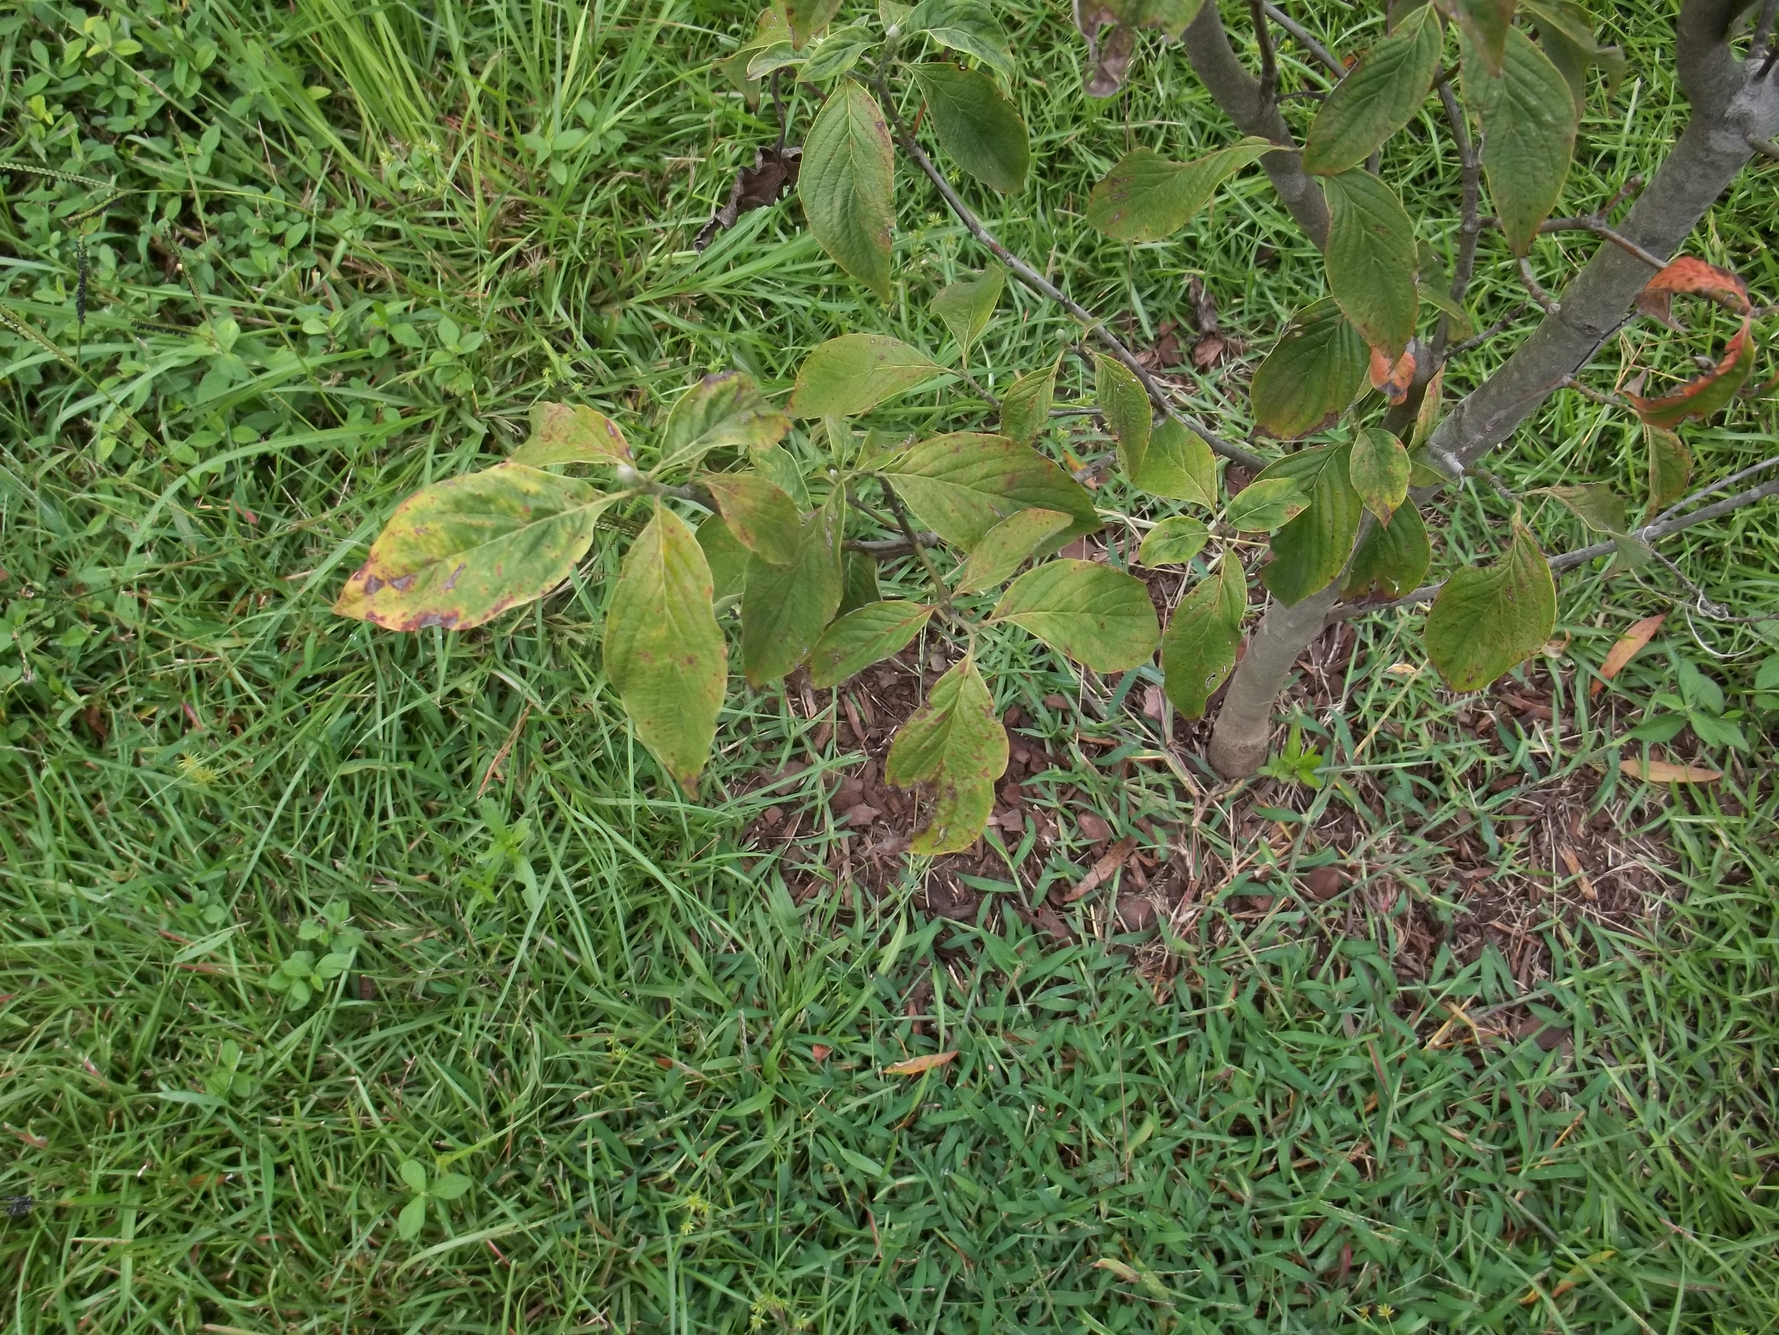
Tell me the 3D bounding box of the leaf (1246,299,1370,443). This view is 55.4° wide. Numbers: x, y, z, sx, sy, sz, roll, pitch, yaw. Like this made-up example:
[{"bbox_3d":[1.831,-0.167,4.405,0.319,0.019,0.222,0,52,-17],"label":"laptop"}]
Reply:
[{"bbox_3d":[0.251,-0.178,1.015,0.062,0.085,0.018,39,21,11],"label":"leaf"}]

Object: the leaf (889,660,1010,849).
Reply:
[{"bbox_3d":[0.029,0.045,0.850,0.059,0.022,0.102,10,101,3],"label":"leaf"}]

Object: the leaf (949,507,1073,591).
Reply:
[{"bbox_3d":[0.063,-0.060,0.870,0.081,0.018,0.030,-35,61,-22],"label":"leaf"}]

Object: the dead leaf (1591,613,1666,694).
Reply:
[{"bbox_3d":[0.621,-0.011,1.424,0.098,0.008,0.018,-44,65,-13],"label":"dead leaf"}]

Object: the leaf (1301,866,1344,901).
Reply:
[{"bbox_3d":[0.336,0.166,1.312,0.030,0.010,0.030,0,73,0],"label":"leaf"}]

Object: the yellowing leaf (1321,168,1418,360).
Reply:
[{"bbox_3d":[0.248,-0.208,0.873,0.046,0.020,0.102,-25,104,-6],"label":"yellowing leaf"}]

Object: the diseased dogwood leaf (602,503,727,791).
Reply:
[{"bbox_3d":[-0.098,-0.009,0.740,0.052,0.128,0.025,-7,14,-4],"label":"diseased dogwood leaf"}]

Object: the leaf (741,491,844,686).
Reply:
[{"bbox_3d":[-0.045,-0.040,0.833,0.045,0.022,0.101,23,105,12],"label":"leaf"}]

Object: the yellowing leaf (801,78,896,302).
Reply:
[{"bbox_3d":[-0.021,-0.233,0.825,0.048,0.018,0.103,-10,101,0],"label":"yellowing leaf"}]

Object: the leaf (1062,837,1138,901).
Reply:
[{"bbox_3d":[0.170,0.162,1.365,0.081,0.012,0.018,-37,65,-22],"label":"leaf"}]

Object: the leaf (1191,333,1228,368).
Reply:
[{"bbox_3d":[0.310,-0.307,1.643,0.031,0.012,0.045,37,62,11],"label":"leaf"}]

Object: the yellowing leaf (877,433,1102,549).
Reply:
[{"bbox_3d":[0.048,-0.085,0.825,0.119,0.018,0.057,12,71,-20],"label":"yellowing leaf"}]

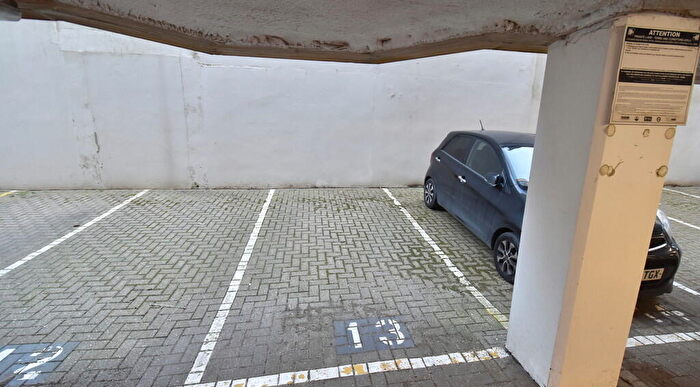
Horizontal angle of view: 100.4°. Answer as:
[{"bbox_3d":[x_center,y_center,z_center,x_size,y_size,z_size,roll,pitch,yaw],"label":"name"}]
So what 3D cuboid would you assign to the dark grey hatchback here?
[{"bbox_3d":[2.390,-0.075,4.195,1.610,1.480,3.600,0,16,-5],"label":"dark grey hatchback"}]

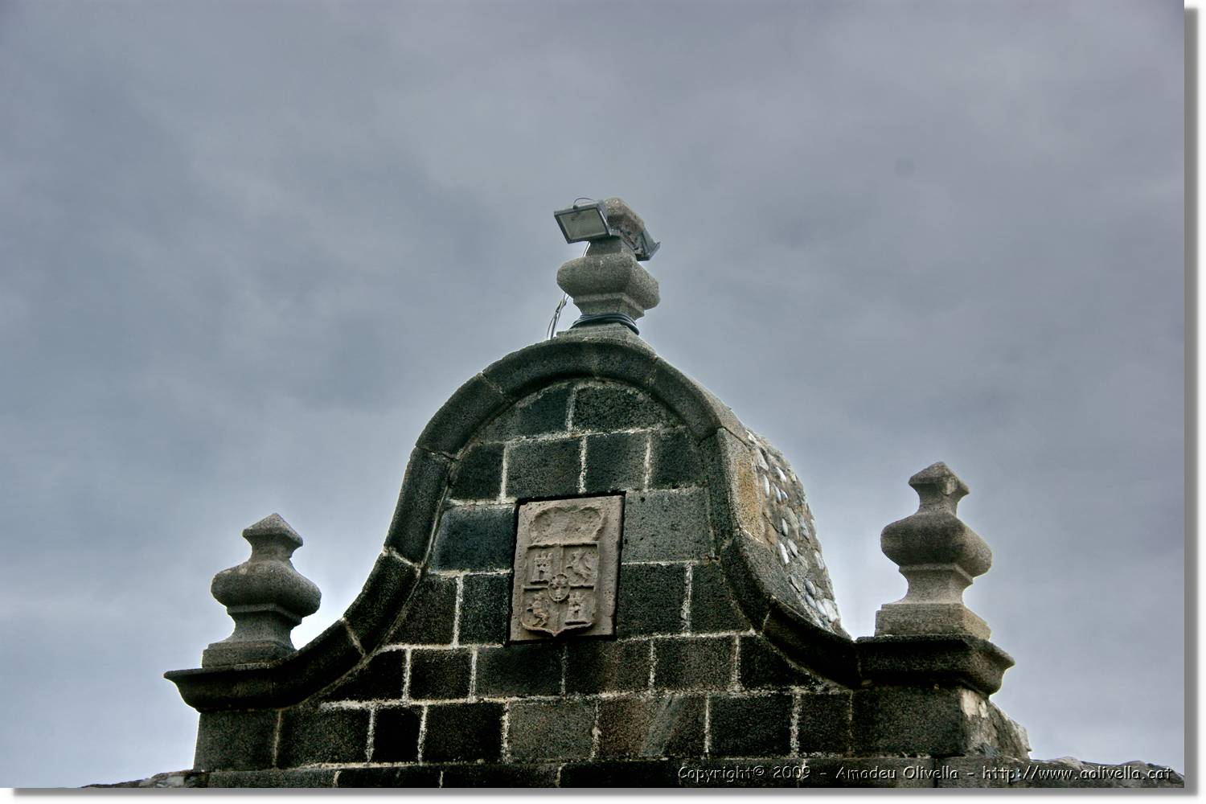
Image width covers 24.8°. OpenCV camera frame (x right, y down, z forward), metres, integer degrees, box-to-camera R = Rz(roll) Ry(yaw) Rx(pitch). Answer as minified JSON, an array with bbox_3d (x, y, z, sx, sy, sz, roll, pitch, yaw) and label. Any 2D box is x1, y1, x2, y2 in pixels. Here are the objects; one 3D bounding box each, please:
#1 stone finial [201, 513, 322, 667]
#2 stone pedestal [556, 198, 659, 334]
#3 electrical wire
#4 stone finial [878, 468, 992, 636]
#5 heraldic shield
[{"bbox_3d":[-1.730,0.995,14.174,0.431,0.879,0.431,-5,-20,25],"label":"stone finial"},{"bbox_3d":[0.043,-0.642,13.873,0.431,0.841,0.431,-5,-20,25],"label":"stone pedestal"},{"bbox_3d":[-0.181,-0.577,14.212,0.274,0.452,0.125,-5,-20,25],"label":"electrical wire"},{"bbox_3d":[1.537,0.691,12.634,0.431,0.879,0.431,-5,-20,25],"label":"stone finial"},{"bbox_3d":[-0.156,0.817,13.255,0.547,0.679,0.106,-5,-20,25],"label":"heraldic shield"}]

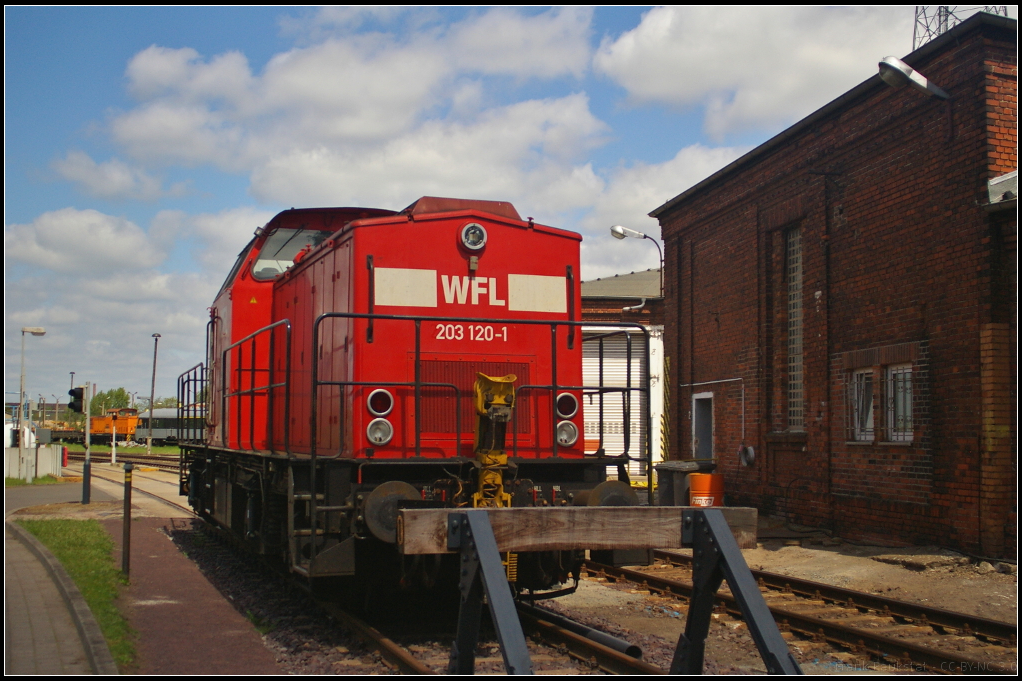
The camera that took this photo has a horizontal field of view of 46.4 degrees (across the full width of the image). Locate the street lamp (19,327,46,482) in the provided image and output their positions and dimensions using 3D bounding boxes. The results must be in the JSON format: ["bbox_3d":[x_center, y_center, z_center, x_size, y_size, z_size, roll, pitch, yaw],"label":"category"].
[{"bbox_3d":[-16.694,2.186,41.641,0.802,5.322,0.320,2,-5,-20],"label":"street lamp"}]

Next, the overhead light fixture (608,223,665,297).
[{"bbox_3d":[2.722,-1.718,25.901,1.194,1.535,0.320,1,-4,-10],"label":"overhead light fixture"}]

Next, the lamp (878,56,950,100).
[{"bbox_3d":[4.892,-3.137,14.518,0.953,0.280,0.300,24,-8,-8],"label":"lamp"}]

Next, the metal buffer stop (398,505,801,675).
[{"bbox_3d":[0.635,1.649,7.089,2.430,1.240,1.850,2,-5,-20],"label":"metal buffer stop"}]

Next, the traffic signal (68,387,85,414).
[{"bbox_3d":[-10.057,1.386,27.624,0.374,0.619,0.280,2,-5,-20],"label":"traffic signal"}]

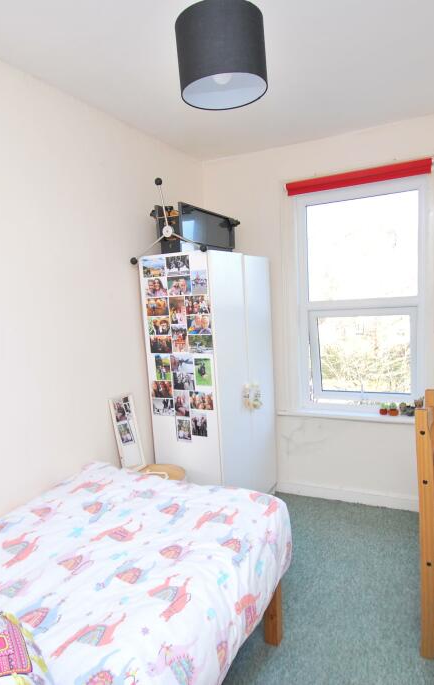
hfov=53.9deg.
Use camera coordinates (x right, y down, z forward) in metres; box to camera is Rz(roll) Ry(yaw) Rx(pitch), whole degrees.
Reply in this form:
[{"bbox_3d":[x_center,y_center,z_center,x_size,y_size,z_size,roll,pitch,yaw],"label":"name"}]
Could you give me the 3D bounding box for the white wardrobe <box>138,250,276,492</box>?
[{"bbox_3d":[-0.010,0.289,2.772,0.467,1.659,0.745,1,7,31],"label":"white wardrobe"}]

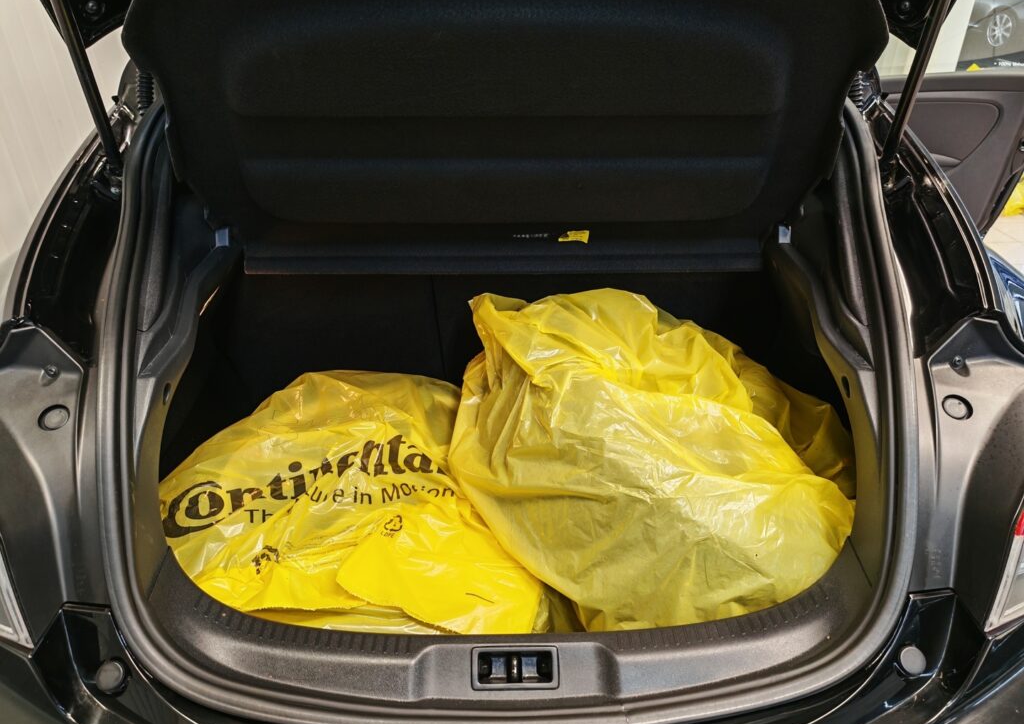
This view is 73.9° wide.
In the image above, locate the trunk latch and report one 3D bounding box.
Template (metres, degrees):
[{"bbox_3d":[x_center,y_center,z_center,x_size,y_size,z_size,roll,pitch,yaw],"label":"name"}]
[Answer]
[{"bbox_3d":[0.007,0.379,0.842,0.105,0.040,0.050,-1,30,-1],"label":"trunk latch"}]

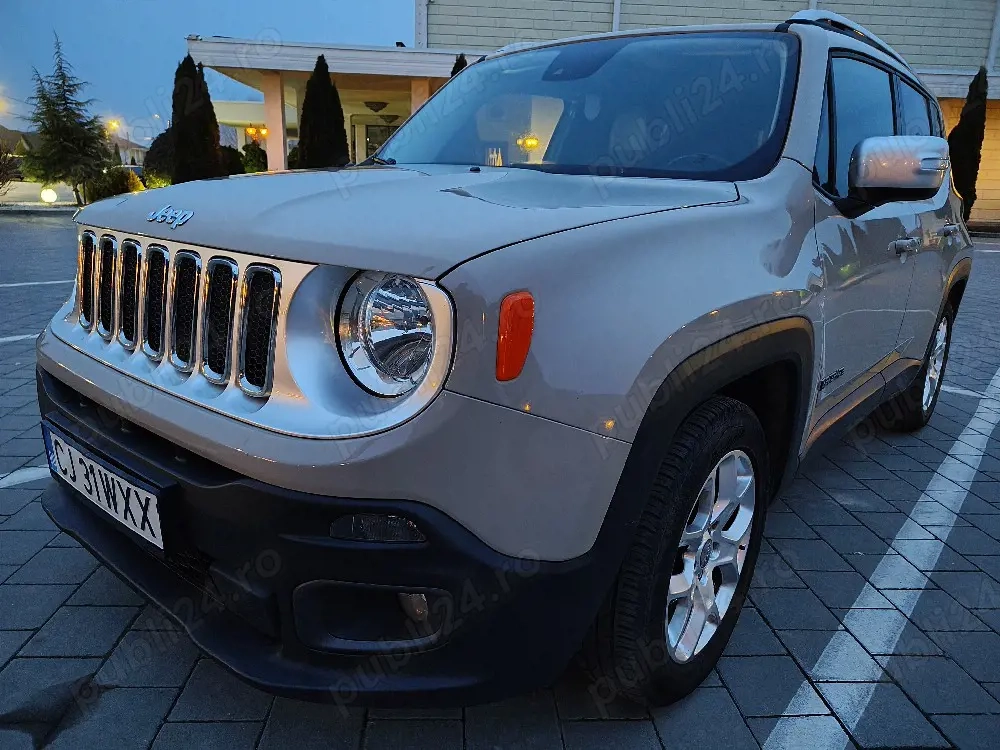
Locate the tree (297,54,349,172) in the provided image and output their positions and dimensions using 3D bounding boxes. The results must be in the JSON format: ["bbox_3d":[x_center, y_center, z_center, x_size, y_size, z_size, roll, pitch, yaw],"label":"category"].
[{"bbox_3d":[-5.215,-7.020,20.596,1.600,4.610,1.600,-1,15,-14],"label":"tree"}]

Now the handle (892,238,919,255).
[{"bbox_3d":[1.255,-0.397,2.145,0.055,0.040,0.210,14,19,38],"label":"handle"}]

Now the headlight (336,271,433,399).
[{"bbox_3d":[-0.149,-0.067,1.030,0.213,0.203,0.100,13,18,33],"label":"headlight"}]

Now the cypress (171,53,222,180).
[{"bbox_3d":[-8.962,-7.094,20.576,1.500,4.460,1.500,-4,16,-22],"label":"cypress"}]

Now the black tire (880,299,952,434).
[{"bbox_3d":[2.014,-0.075,3.401,0.220,0.690,0.690,14,19,38],"label":"black tire"}]

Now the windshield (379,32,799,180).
[{"bbox_3d":[0.216,-0.828,2.196,1.420,0.170,0.690,14,64,38],"label":"windshield"}]

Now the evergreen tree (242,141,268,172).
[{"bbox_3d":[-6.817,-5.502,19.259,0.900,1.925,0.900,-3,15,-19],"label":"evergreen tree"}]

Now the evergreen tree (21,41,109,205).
[{"bbox_3d":[-13.611,-7.759,21.384,2.500,4.921,2.500,-7,17,-30],"label":"evergreen tree"}]

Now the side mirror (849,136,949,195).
[{"bbox_3d":[1.023,-0.537,1.776,0.215,0.150,0.140,14,19,38],"label":"side mirror"}]

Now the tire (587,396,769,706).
[{"bbox_3d":[0.382,0.365,1.539,0.220,0.680,0.680,14,19,36],"label":"tire"}]

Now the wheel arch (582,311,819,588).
[{"bbox_3d":[0.403,0.123,1.390,0.150,0.480,0.920,15,19,38],"label":"wheel arch"}]

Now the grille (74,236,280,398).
[{"bbox_3d":[-0.651,-0.142,1.335,0.800,0.235,0.085,15,19,38],"label":"grille"}]

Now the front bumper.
[{"bbox_3d":[-0.621,0.232,1.485,1.760,0.470,0.420,14,19,38],"label":"front bumper"}]

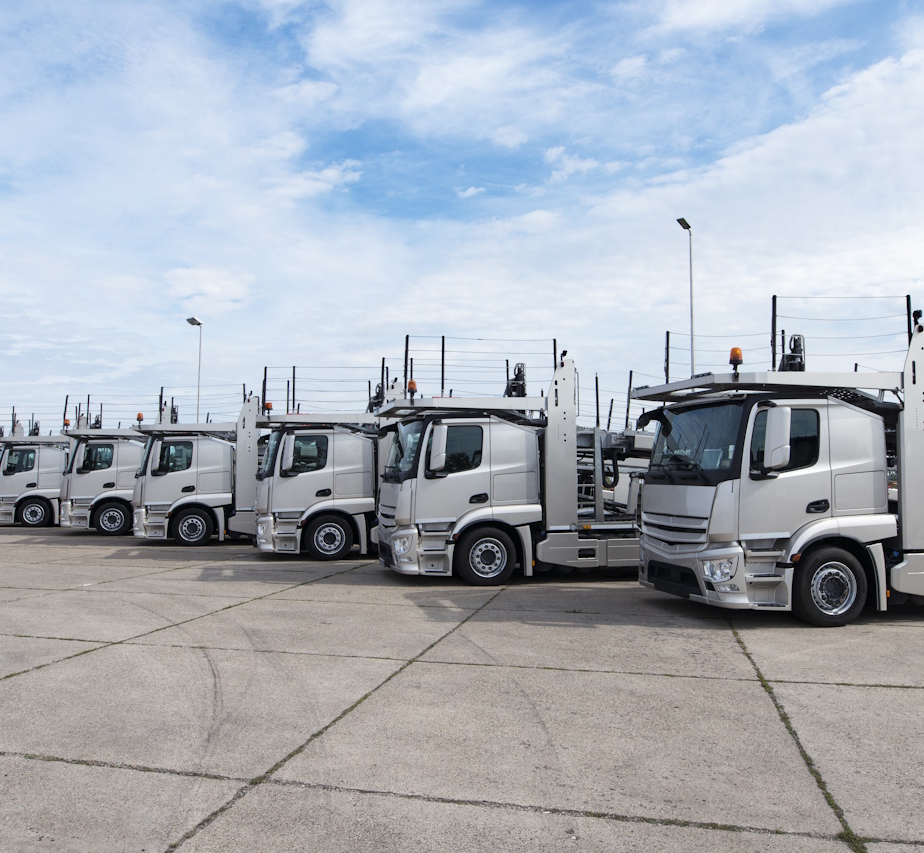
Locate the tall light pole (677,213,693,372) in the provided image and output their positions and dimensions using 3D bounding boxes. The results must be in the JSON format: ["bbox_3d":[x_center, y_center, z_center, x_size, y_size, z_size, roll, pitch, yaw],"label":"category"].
[{"bbox_3d":[7.261,-1.620,22.730,0.700,10.080,0.240,4,-6,-44],"label":"tall light pole"}]

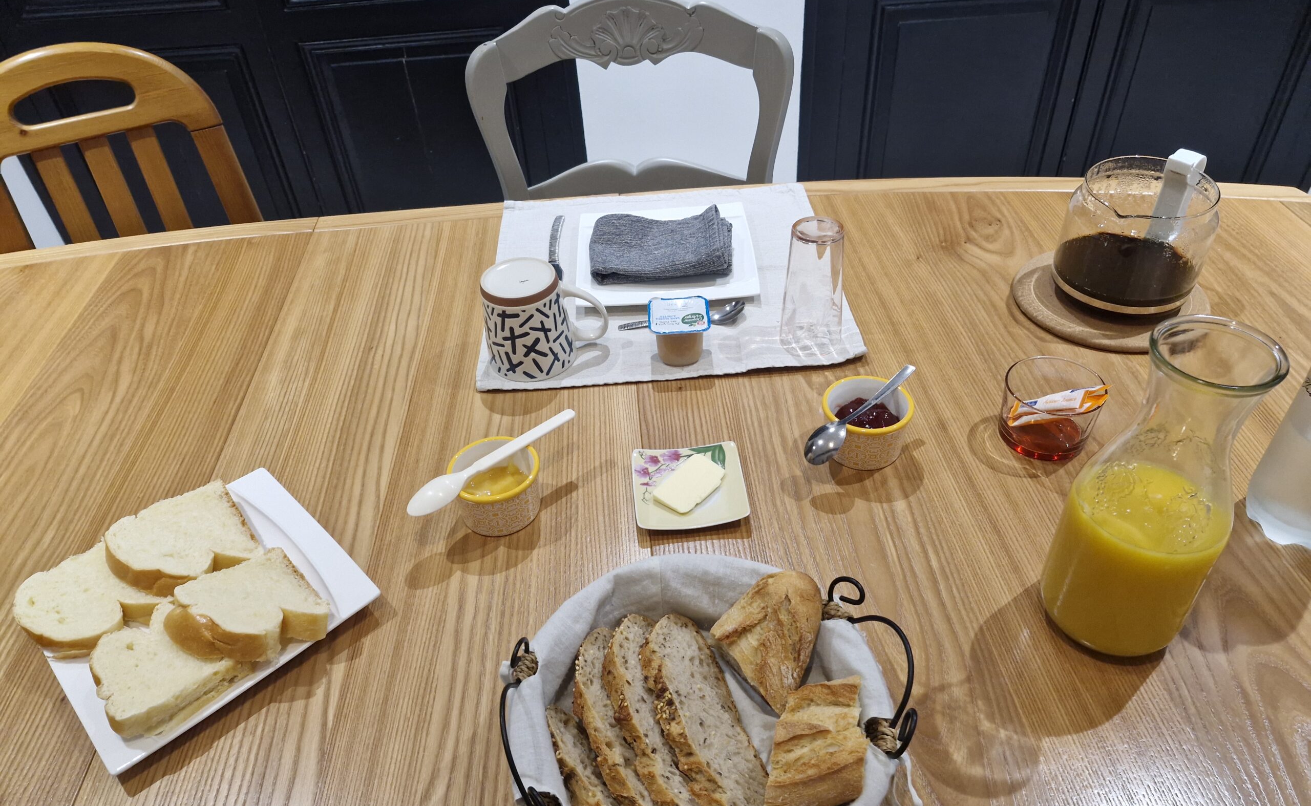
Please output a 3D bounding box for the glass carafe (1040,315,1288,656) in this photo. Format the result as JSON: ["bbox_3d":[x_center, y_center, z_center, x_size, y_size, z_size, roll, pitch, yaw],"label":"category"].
[{"bbox_3d":[0.337,0.061,0.587,0.096,0.239,0.096,-4,40,0],"label":"glass carafe"}]

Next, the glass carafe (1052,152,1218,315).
[{"bbox_3d":[0.506,-0.178,0.914,0.143,0.132,0.171,28,48,34],"label":"glass carafe"}]

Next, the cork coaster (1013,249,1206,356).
[{"bbox_3d":[0.497,-0.116,0.955,0.196,0.015,0.196,-4,39,0],"label":"cork coaster"}]

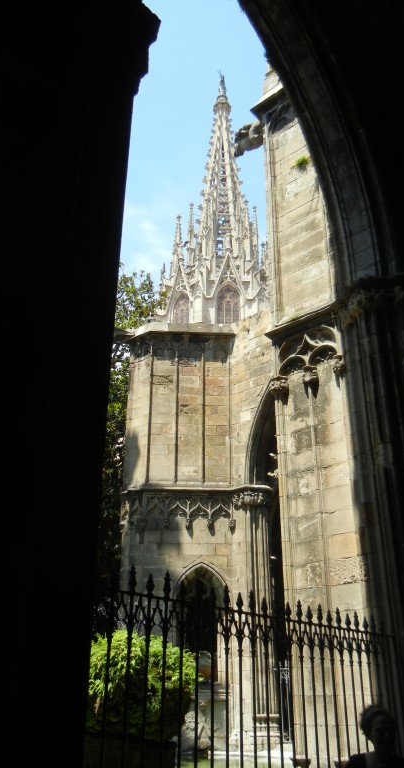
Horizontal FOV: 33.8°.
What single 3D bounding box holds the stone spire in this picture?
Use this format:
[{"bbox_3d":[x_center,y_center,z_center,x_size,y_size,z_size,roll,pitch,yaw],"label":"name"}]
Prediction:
[{"bbox_3d":[2.464,-19.830,71.785,13.500,38.000,13.500,2,-26,-4],"label":"stone spire"}]

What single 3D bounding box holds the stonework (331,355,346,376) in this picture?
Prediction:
[{"bbox_3d":[1.903,-0.257,9.285,0.170,0.250,0.160,-21,-33,36],"label":"stonework"}]

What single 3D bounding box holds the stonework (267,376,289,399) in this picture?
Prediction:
[{"bbox_3d":[1.130,0.053,9.841,0.215,0.290,0.190,-21,-33,36],"label":"stonework"}]

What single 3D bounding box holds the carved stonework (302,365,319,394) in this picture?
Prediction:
[{"bbox_3d":[1.552,-0.064,9.528,0.175,0.355,0.170,-21,-33,36],"label":"carved stonework"}]

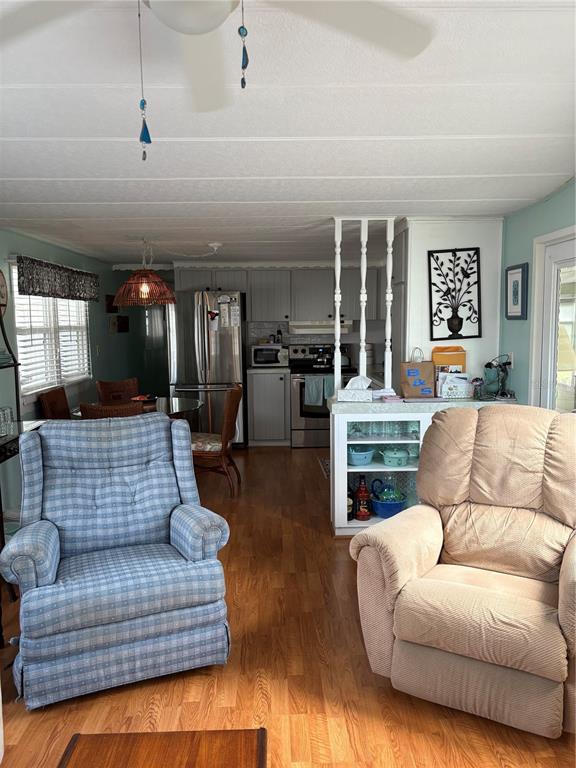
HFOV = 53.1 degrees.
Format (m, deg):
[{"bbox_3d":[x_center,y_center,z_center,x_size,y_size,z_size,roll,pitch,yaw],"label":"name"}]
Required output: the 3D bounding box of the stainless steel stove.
[{"bbox_3d":[0.414,0.124,7.022,0.765,1.190,0.680,-1,6,-1],"label":"stainless steel stove"}]

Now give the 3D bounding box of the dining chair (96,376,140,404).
[{"bbox_3d":[-1.534,0.419,5.502,0.460,0.885,0.550,-4,7,-30],"label":"dining chair"}]

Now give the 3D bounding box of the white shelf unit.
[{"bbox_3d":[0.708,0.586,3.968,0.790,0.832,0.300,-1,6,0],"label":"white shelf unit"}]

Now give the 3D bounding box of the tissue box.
[{"bbox_3d":[0.442,0.073,3.872,0.225,0.078,0.120,0,6,5],"label":"tissue box"}]

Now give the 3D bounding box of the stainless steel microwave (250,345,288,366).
[{"bbox_3d":[-0.213,-0.347,7.101,0.440,0.262,0.350,-1,6,-1],"label":"stainless steel microwave"}]

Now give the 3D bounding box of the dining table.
[{"bbox_3d":[-1.305,0.573,5.136,1.120,0.740,1.150,-1,6,-1],"label":"dining table"}]

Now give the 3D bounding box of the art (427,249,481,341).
[{"bbox_3d":[1.171,-0.629,4.039,0.365,0.645,0.025,-4,6,-1],"label":"art"}]

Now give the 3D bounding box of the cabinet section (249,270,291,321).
[{"bbox_3d":[-0.225,-1.082,7.100,0.509,0.608,0.310,-1,6,-1],"label":"cabinet section"}]

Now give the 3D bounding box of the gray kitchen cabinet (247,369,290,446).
[{"bbox_3d":[-0.223,0.258,7.075,0.505,0.930,0.610,-1,6,-1],"label":"gray kitchen cabinet"}]

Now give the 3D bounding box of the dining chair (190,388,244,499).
[{"bbox_3d":[-0.694,0.471,4.941,0.550,0.885,0.470,1,6,15],"label":"dining chair"}]

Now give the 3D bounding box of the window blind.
[{"bbox_3d":[-2.019,-0.472,5.093,0.060,0.980,1.650,-1,6,0],"label":"window blind"}]

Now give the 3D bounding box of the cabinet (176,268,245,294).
[{"bbox_3d":[-0.928,-1.255,7.040,0.850,0.300,0.330,-1,6,-1],"label":"cabinet"}]

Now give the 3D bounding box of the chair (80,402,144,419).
[{"bbox_3d":[-1.254,0.549,4.241,0.460,0.885,0.550,-2,6,-12],"label":"chair"}]

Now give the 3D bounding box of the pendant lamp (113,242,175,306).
[{"bbox_3d":[-1.201,-0.939,4.860,0.530,0.555,0.530,-1,6,0],"label":"pendant lamp"}]

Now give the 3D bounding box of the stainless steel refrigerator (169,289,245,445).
[{"bbox_3d":[-0.935,-0.157,6.886,0.840,1.800,0.840,-1,6,-1],"label":"stainless steel refrigerator"}]

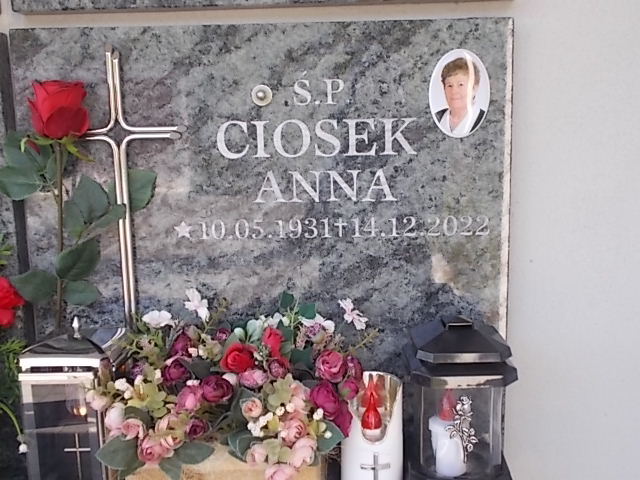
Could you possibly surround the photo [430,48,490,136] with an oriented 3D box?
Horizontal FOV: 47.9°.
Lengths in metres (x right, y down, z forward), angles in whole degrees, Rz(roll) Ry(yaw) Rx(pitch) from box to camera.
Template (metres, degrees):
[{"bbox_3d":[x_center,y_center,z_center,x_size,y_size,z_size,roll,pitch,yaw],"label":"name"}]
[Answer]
[{"bbox_3d":[0.161,-0.167,0.827,0.070,0.101,0.008,-1,10,2],"label":"photo"}]

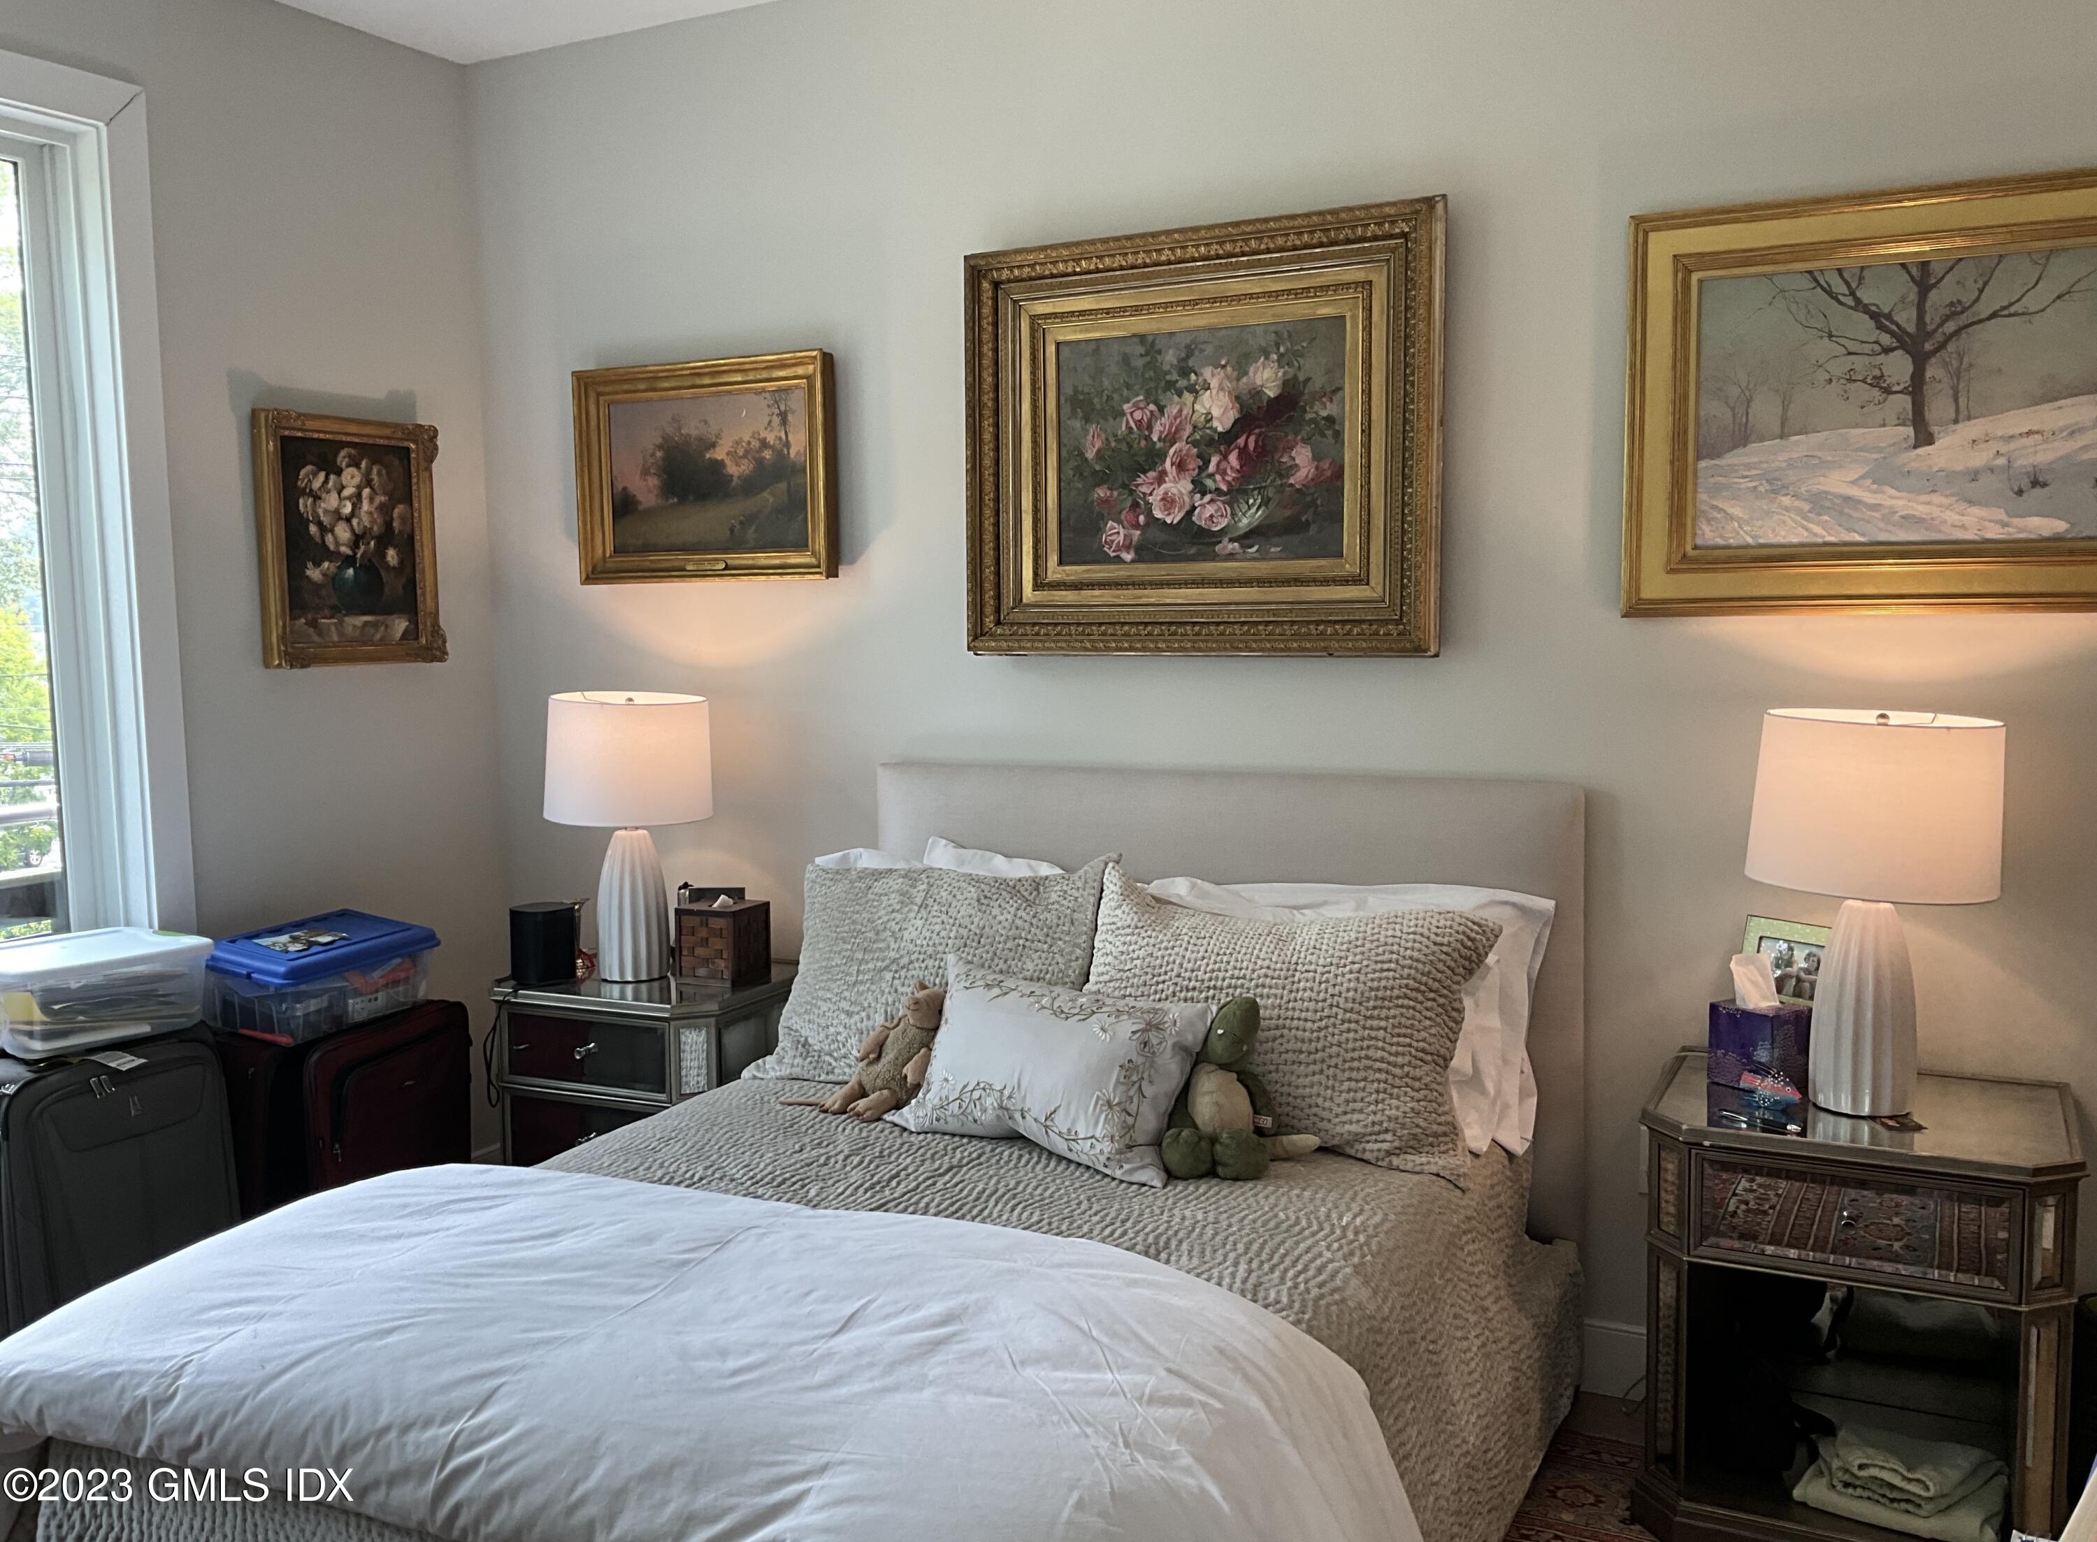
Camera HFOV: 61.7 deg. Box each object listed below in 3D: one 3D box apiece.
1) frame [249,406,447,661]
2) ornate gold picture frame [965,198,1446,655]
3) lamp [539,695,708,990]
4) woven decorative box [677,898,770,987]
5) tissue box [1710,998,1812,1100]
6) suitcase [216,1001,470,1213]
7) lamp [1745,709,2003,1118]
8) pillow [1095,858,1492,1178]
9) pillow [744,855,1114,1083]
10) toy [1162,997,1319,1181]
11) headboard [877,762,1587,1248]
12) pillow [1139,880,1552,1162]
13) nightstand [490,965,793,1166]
[{"bbox_3d":[-1.511,-0.498,3.836,0.059,0.529,0.455,2,6,27],"label":"frame"},{"bbox_3d":[0.269,-0.612,3.284,0.930,0.790,0.070,2,6,27],"label":"ornate gold picture frame"},{"bbox_3d":[-0.907,0.145,3.807,0.357,0.601,0.357,-1,5,0],"label":"lamp"},{"bbox_3d":[-0.691,0.367,3.750,0.147,0.161,0.140,2,6,28],"label":"woven decorative box"},{"bbox_3d":[1.130,0.433,2.784,0.108,0.128,0.113,-4,6,-34],"label":"tissue box"},{"bbox_3d":[-1.432,0.801,3.586,0.290,0.610,0.420,2,6,27],"label":"suitcase"},{"bbox_3d":[1.234,0.211,2.632,0.347,0.596,0.347,2,6,27],"label":"lamp"},{"bbox_3d":[0.365,0.410,2.926,0.704,0.464,0.172,2,-21,31],"label":"pillow"},{"bbox_3d":[-0.232,0.383,3.301,0.681,0.481,0.172,1,-24,23],"label":"pillow"},{"bbox_3d":[0.310,0.496,2.787,0.206,0.261,0.212,1,6,20],"label":"toy"},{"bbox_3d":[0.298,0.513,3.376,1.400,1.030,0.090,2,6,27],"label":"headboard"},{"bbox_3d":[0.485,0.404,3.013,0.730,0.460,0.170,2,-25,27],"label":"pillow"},{"bbox_3d":[-0.849,0.768,3.833,0.618,0.648,0.469,2,6,27],"label":"nightstand"}]

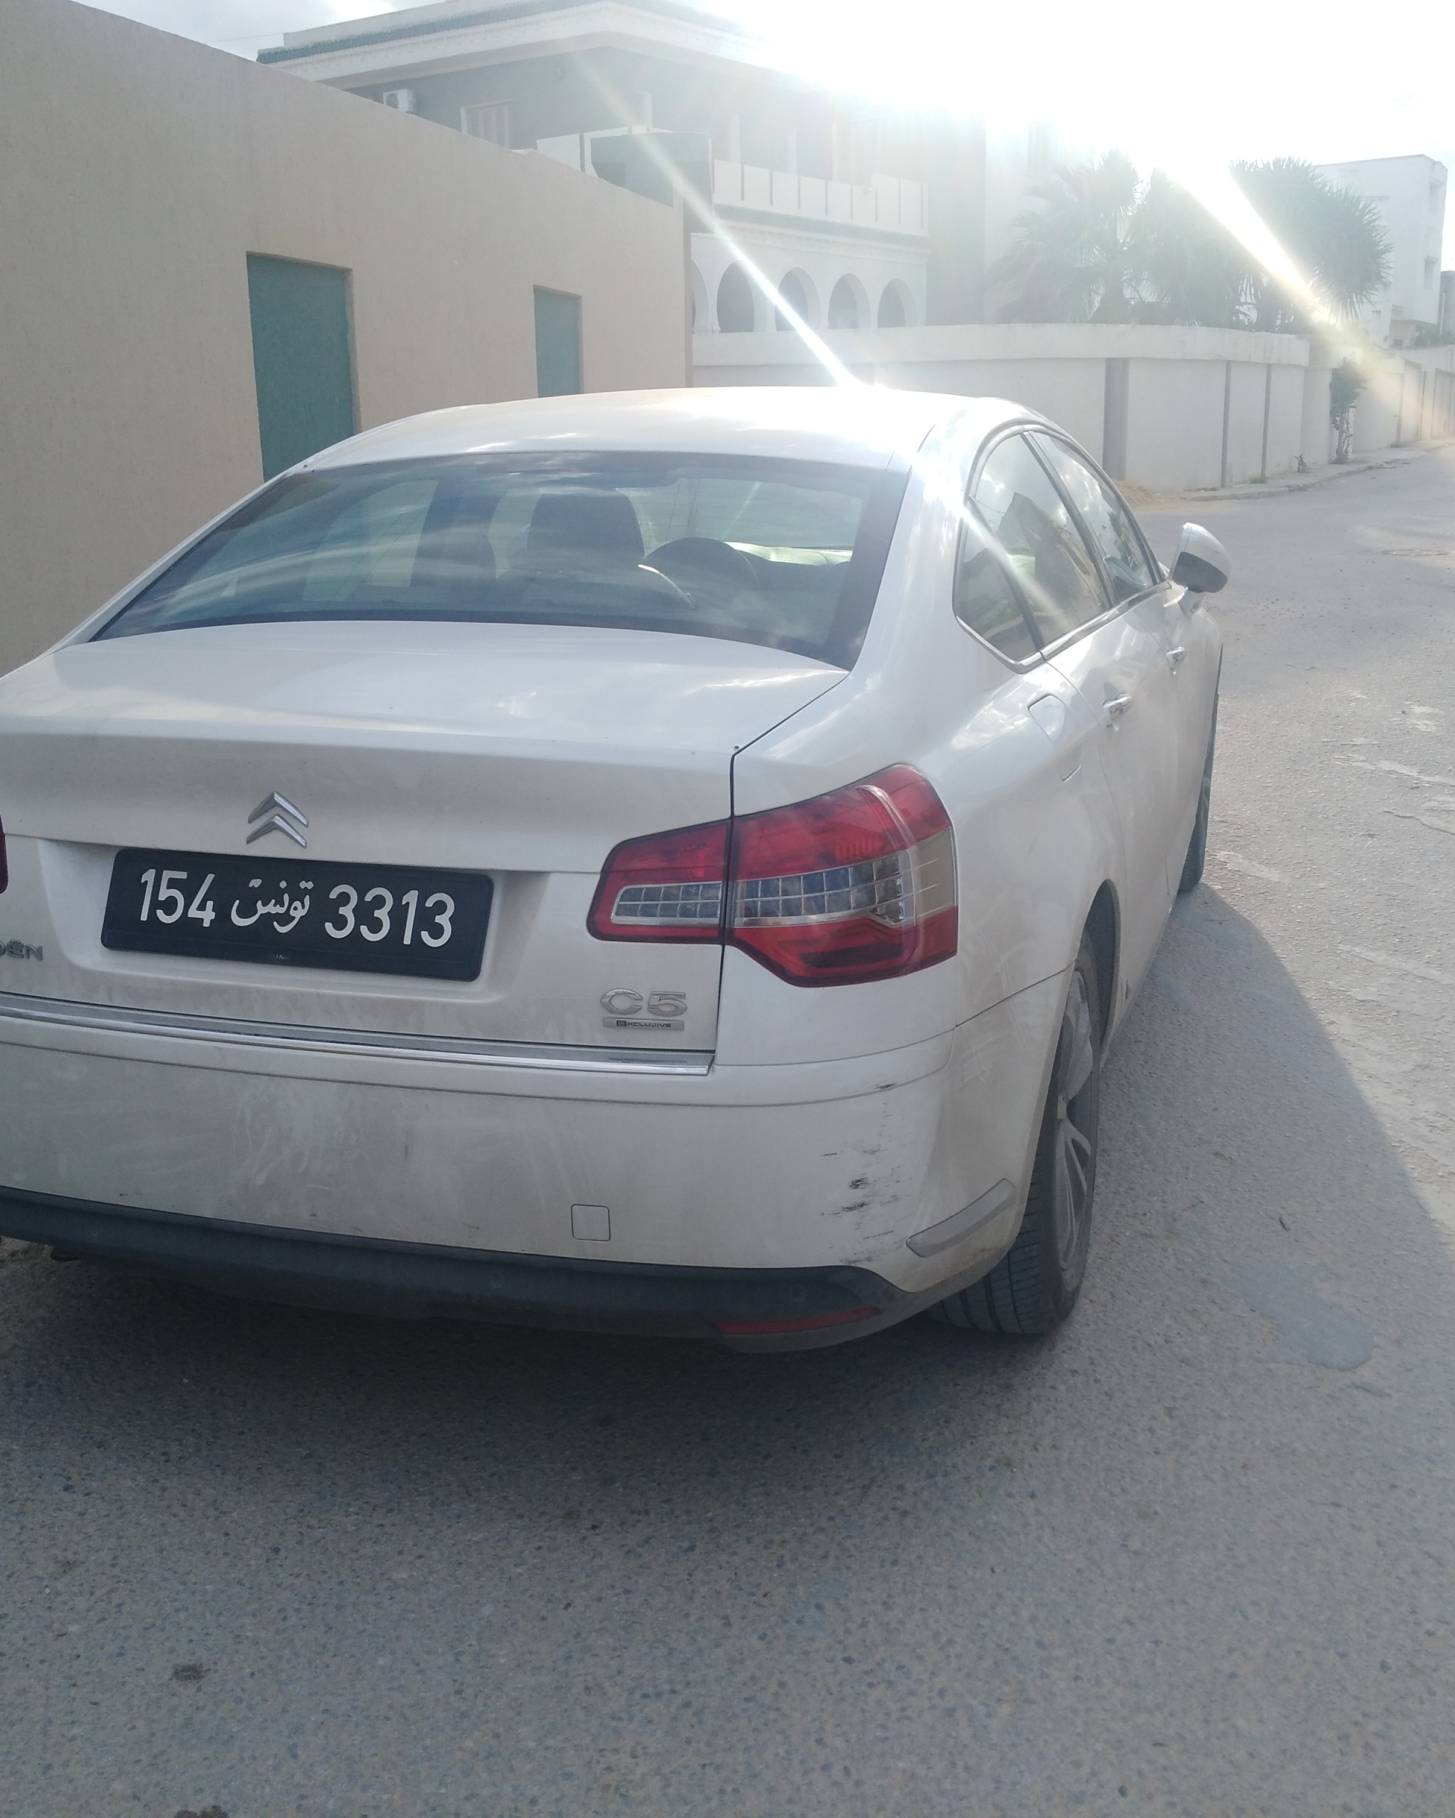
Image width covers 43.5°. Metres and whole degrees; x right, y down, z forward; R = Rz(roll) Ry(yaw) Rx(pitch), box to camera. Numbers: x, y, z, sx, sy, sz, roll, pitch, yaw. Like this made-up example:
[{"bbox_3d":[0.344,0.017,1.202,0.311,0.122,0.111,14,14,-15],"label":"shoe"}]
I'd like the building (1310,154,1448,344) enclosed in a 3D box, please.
[{"bbox_3d":[24.619,-24.546,74.079,7.500,9.800,8.500,7,16,27],"label":"building"}]

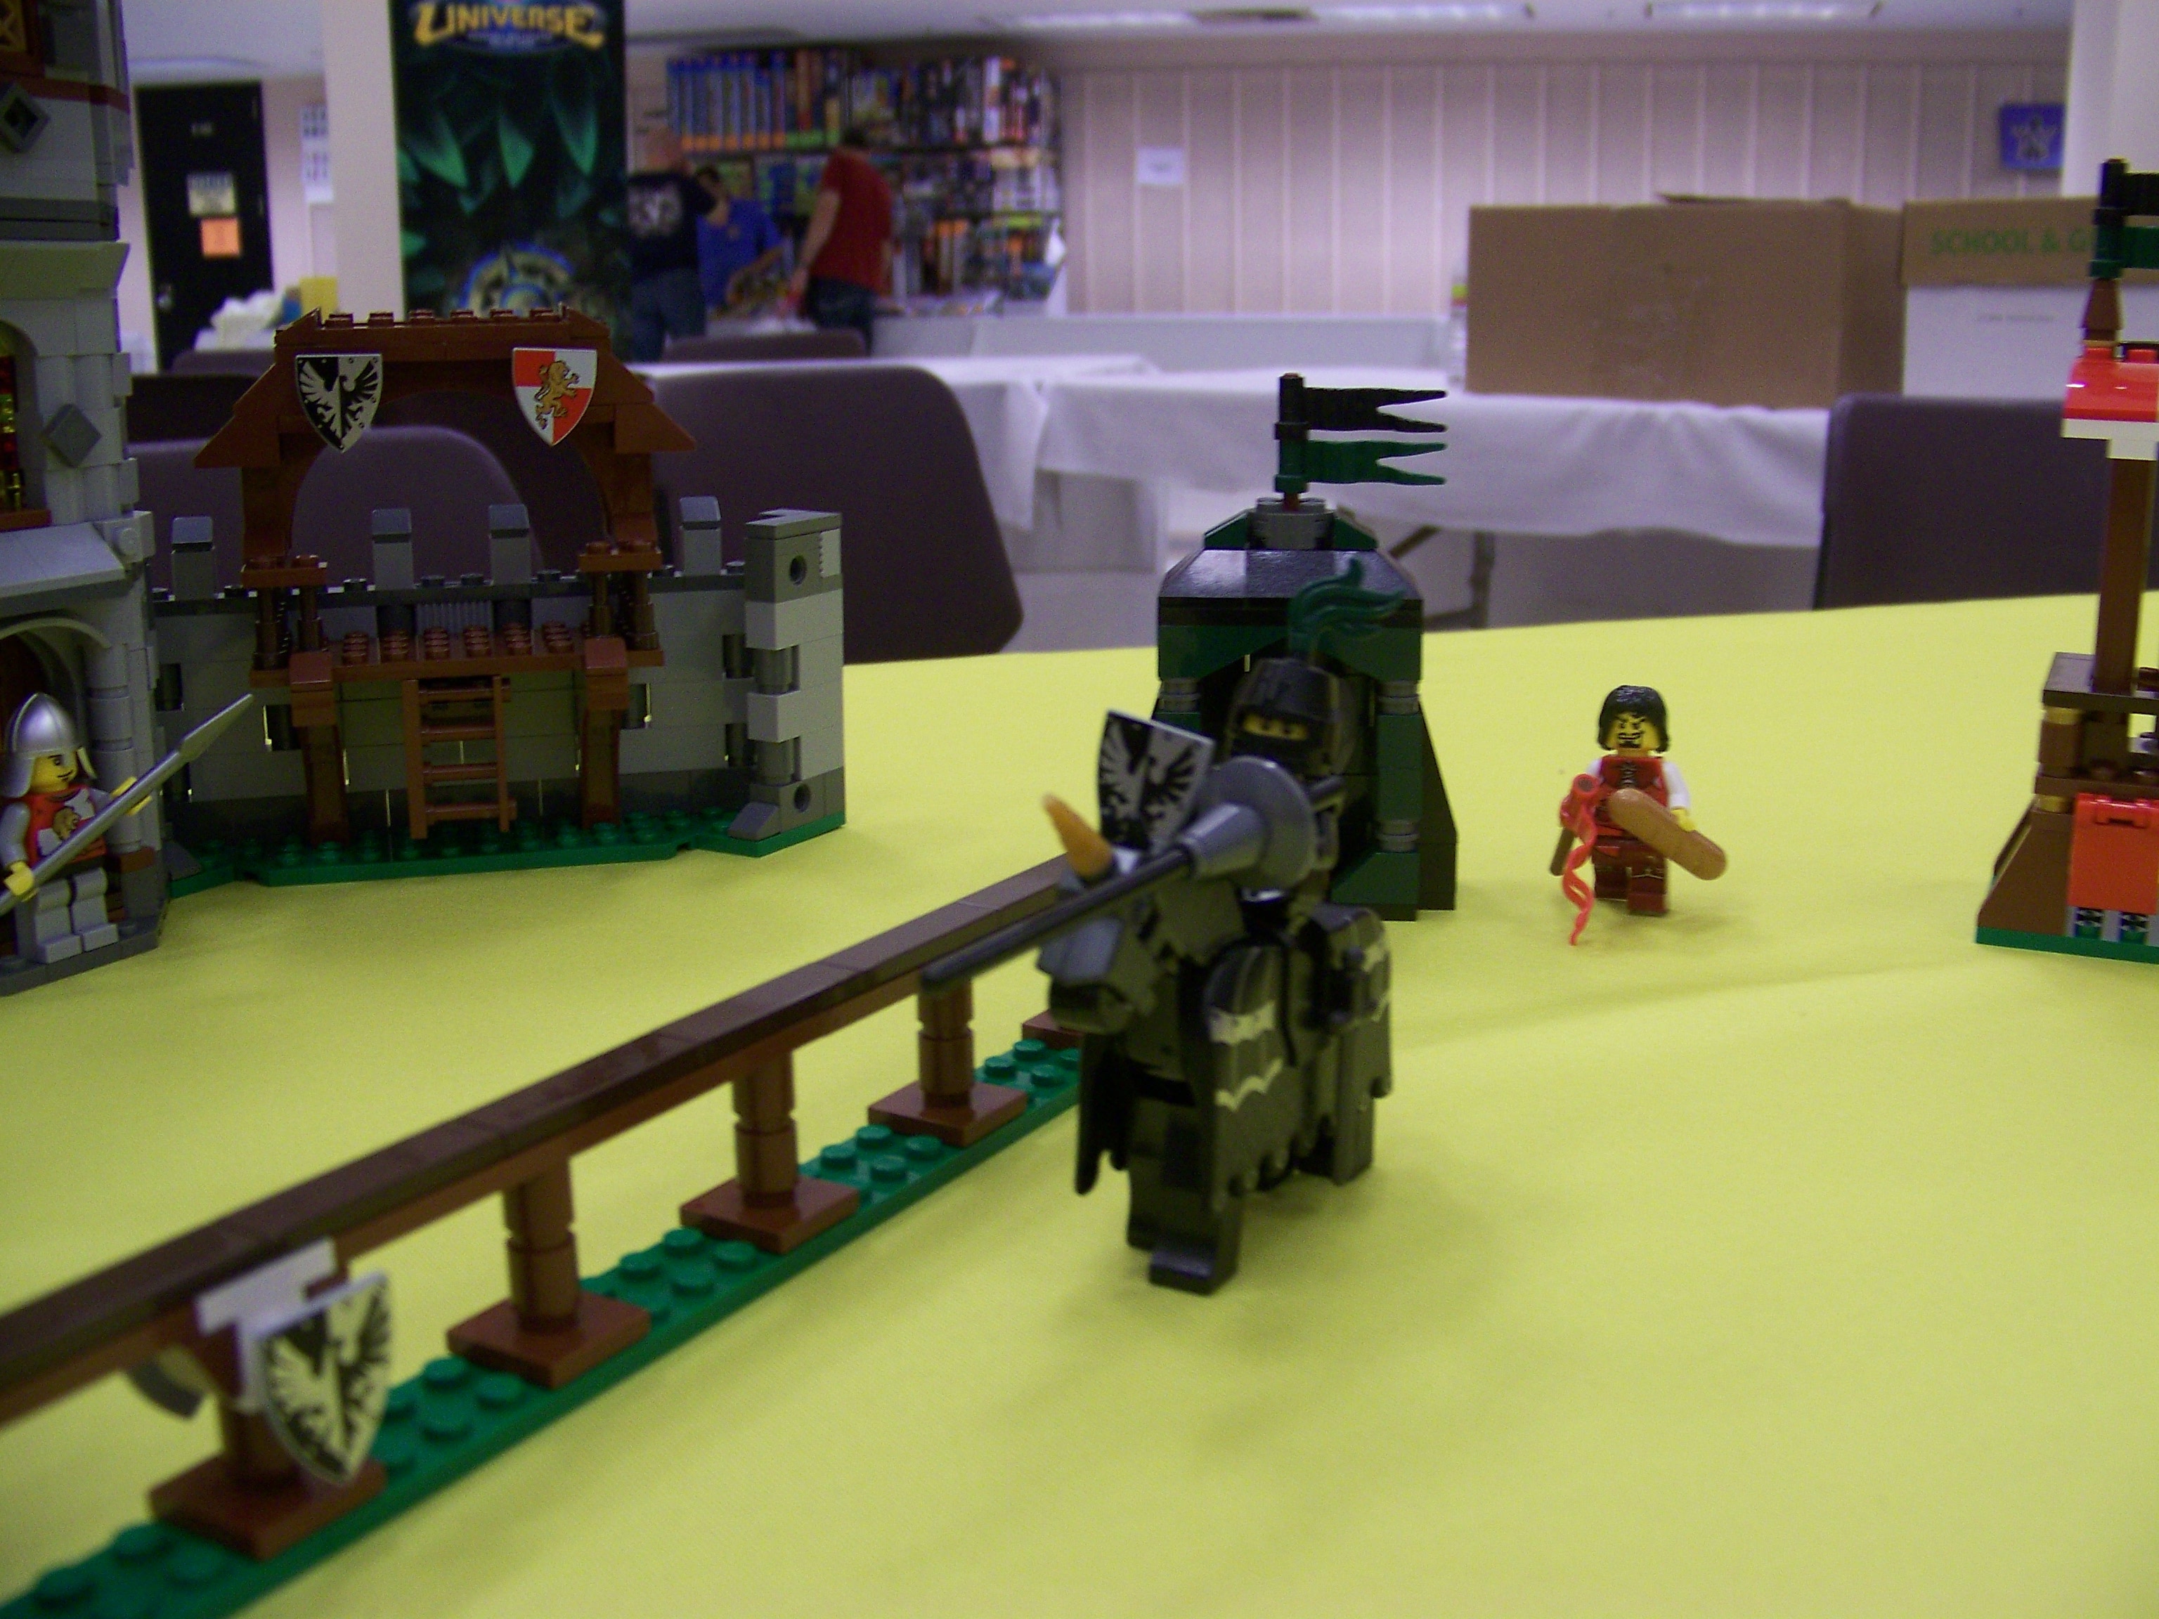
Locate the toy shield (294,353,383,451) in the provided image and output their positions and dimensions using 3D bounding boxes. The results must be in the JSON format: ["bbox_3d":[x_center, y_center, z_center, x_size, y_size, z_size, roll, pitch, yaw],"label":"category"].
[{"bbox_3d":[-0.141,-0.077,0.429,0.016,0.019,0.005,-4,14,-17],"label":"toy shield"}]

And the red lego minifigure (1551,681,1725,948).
[{"bbox_3d":[0.107,0.000,0.428,0.032,0.043,0.024,5,15,18],"label":"red lego minifigure"}]

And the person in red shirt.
[{"bbox_3d":[-1.184,-2.598,11.140,0.520,1.680,0.450,-9,17,-34],"label":"person in red shirt"}]

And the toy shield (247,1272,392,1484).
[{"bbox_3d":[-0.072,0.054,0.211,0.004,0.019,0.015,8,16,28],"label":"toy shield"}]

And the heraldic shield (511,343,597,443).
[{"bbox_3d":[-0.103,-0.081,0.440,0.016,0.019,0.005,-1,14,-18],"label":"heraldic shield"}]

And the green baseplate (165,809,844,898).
[{"bbox_3d":[-0.125,0.007,0.464,0.157,0.005,0.042,-4,14,-17],"label":"green baseplate"}]

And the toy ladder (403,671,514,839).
[{"bbox_3d":[-0.126,-0.011,0.455,0.021,0.033,0.008,-4,14,-17],"label":"toy ladder"}]

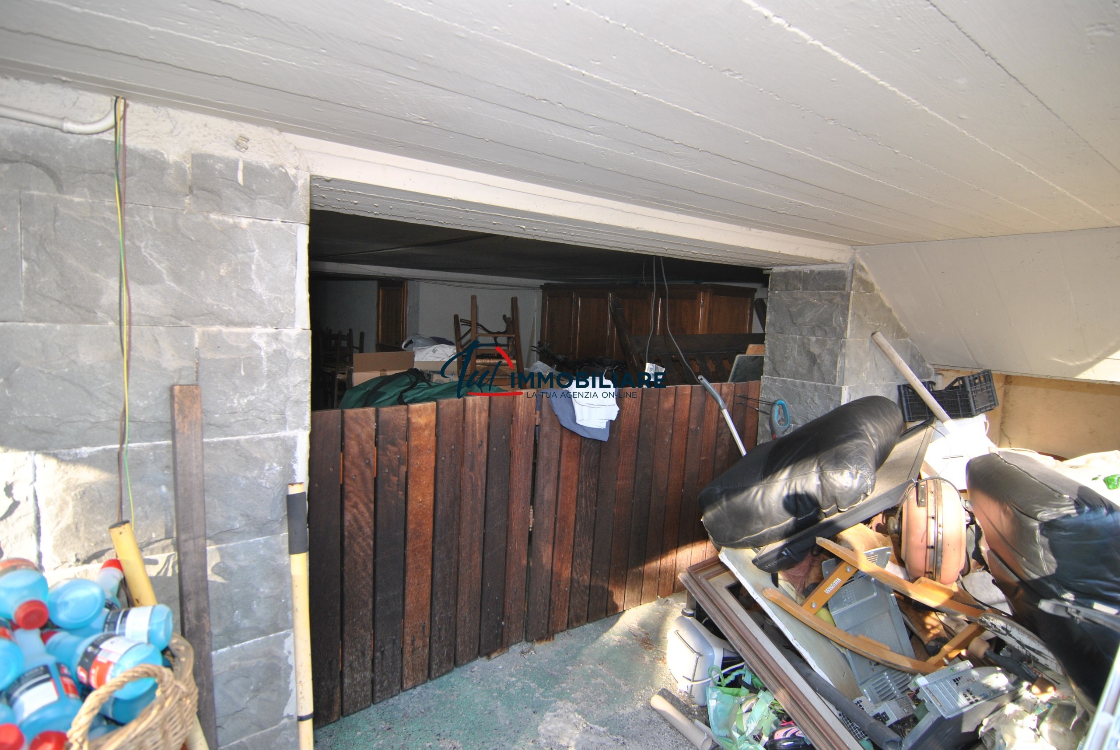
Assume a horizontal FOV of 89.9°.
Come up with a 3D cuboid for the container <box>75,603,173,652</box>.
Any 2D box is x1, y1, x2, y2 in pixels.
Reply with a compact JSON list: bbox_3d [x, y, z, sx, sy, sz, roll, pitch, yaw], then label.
[{"bbox_3d":[-0.914,0.522,1.129,0.210,0.085,0.085,-2,0,-14],"label":"container"}]

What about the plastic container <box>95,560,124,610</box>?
[{"bbox_3d":[-1.003,0.510,1.215,0.085,0.085,0.210,-12,51,0],"label":"plastic container"}]

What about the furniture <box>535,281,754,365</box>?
[{"bbox_3d":[0.767,0.063,5.946,0.667,1.955,2.343,-2,7,-39],"label":"furniture"}]

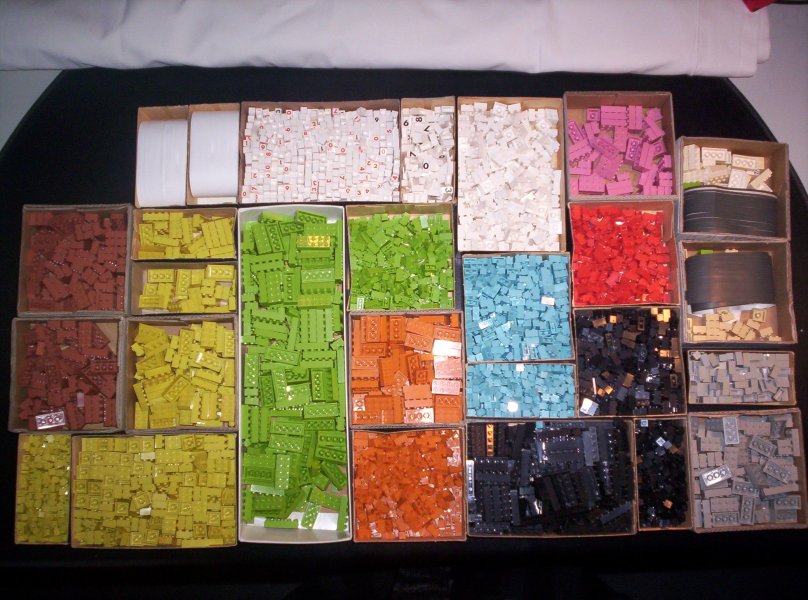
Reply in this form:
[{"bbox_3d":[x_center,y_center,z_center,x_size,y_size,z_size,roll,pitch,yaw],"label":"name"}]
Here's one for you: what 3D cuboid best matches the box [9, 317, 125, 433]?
[{"bbox_3d":[-0.246,0.056,0.642,0.081,0.029,0.082,-1,83,-1],"label":"box"}]

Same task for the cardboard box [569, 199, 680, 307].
[{"bbox_3d":[0.164,-0.033,0.656,0.080,0.028,0.079,-1,83,-1],"label":"cardboard box"}]

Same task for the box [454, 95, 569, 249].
[{"bbox_3d":[0.081,-0.093,0.663,0.081,0.028,0.119,0,83,0],"label":"box"}]

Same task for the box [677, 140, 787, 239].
[{"bbox_3d":[0.250,-0.082,0.664,0.082,0.029,0.076,3,83,0],"label":"box"}]

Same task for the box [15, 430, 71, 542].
[{"bbox_3d":[-0.259,0.137,0.632,0.039,0.028,0.078,-1,83,-1],"label":"box"}]

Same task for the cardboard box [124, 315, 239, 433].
[{"bbox_3d":[-0.162,0.056,0.641,0.082,0.031,0.083,-1,83,0],"label":"cardboard box"}]

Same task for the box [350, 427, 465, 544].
[{"bbox_3d":[0.004,0.134,0.631,0.080,0.031,0.079,-1,83,0],"label":"box"}]

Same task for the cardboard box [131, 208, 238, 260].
[{"bbox_3d":[-0.162,-0.046,0.654,0.078,0.031,0.038,0,83,0],"label":"cardboard box"}]

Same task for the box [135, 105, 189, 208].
[{"bbox_3d":[-0.181,-0.106,0.661,0.038,0.031,0.078,-1,83,0],"label":"box"}]

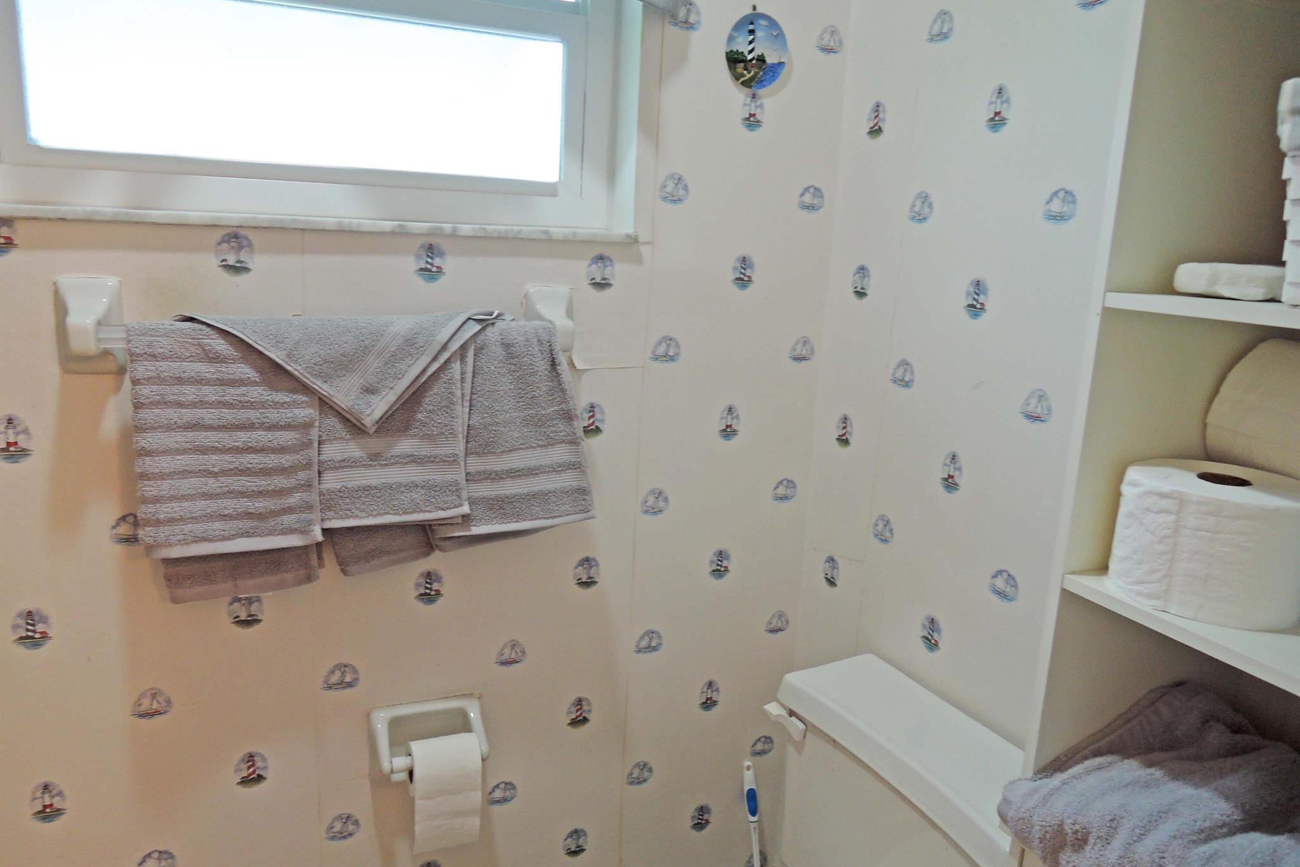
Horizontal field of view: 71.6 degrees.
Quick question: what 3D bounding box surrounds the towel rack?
[{"bbox_3d":[-0.418,-0.144,1.244,0.688,0.120,0.075,-3,13,-24],"label":"towel rack"}]

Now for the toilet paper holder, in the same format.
[{"bbox_3d":[-0.347,0.504,1.429,0.182,0.124,0.075,-2,13,-24],"label":"toilet paper holder"}]

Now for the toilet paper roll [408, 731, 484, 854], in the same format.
[{"bbox_3d":[-0.329,0.564,1.430,0.102,0.168,0.082,-2,13,-24],"label":"toilet paper roll"}]

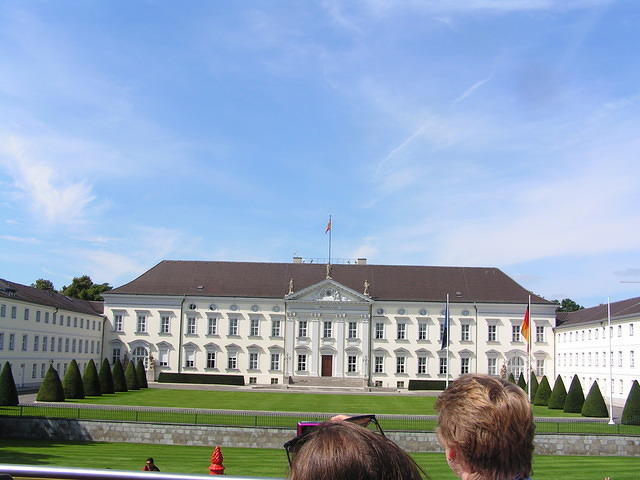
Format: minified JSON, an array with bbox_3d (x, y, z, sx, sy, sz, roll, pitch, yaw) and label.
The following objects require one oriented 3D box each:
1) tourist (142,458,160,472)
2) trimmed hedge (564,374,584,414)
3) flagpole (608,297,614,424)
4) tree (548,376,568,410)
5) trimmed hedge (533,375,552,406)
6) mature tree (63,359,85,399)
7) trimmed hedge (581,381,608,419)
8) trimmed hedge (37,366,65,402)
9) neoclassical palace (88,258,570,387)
[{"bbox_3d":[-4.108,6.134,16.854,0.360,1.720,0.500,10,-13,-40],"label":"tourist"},{"bbox_3d":[24.294,14.607,66.837,2.207,3.510,2.207,1,-10,1],"label":"trimmed hedge"},{"bbox_3d":[22.477,9.307,54.696,0.220,9.745,0.220,1,-10,1],"label":"flagpole"},{"bbox_3d":[24.496,15.557,71.975,2.296,3.395,2.296,1,-10,1],"label":"tree"},{"bbox_3d":[24.616,16.538,77.037,2.294,3.190,2.294,1,-10,1],"label":"trimmed hedge"},{"bbox_3d":[-24.793,14.148,71.416,2.327,3.845,2.327,1,-10,1],"label":"mature tree"},{"bbox_3d":[24.014,13.890,61.541,2.355,3.110,2.355,1,-10,1],"label":"trimmed hedge"},{"bbox_3d":[-25.331,13.547,66.561,2.736,3.355,2.736,1,-10,1],"label":"trimmed hedge"},{"bbox_3d":[1.544,14.817,125.298,76.023,22.000,18.500,1,-10,1],"label":"neoclassical palace"}]

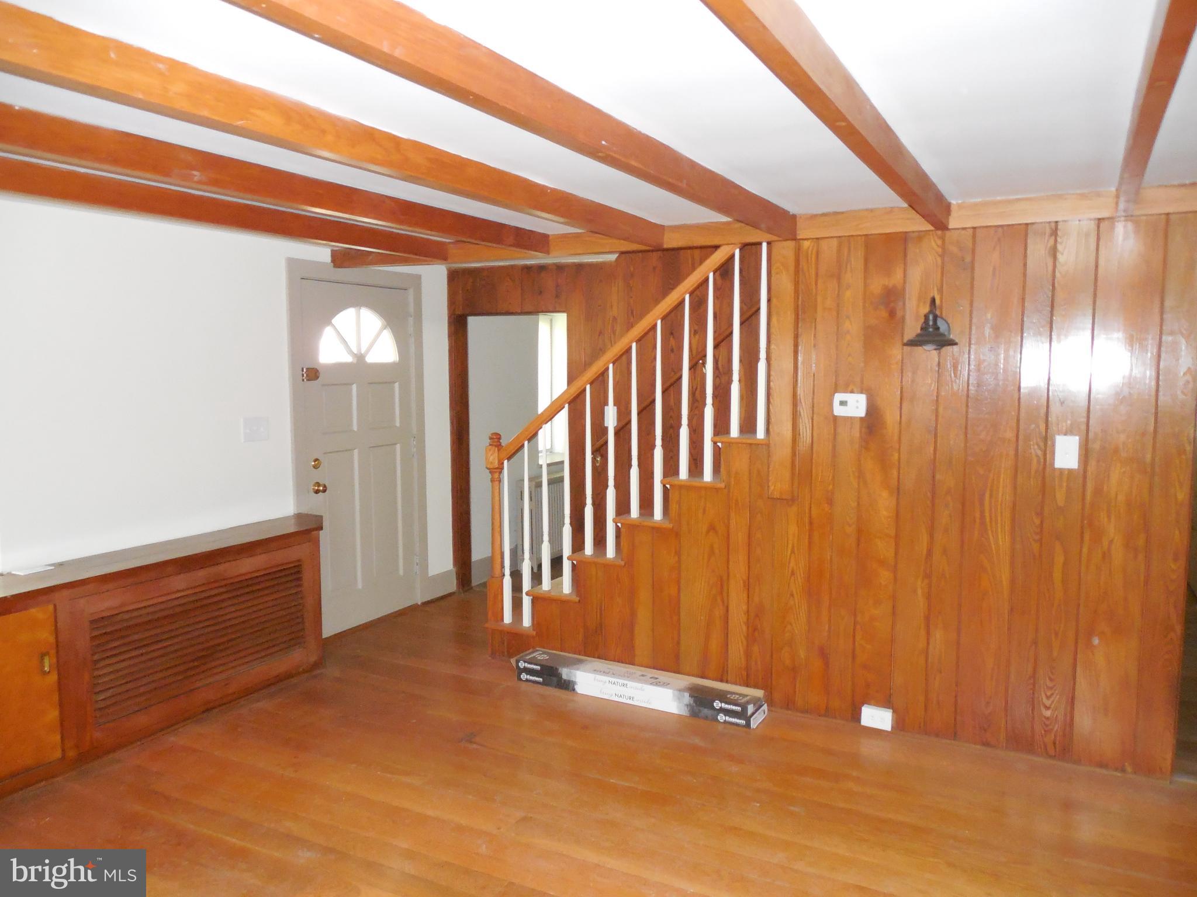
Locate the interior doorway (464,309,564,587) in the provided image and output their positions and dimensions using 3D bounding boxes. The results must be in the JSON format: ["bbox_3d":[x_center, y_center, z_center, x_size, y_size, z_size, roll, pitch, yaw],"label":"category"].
[{"bbox_3d":[-0.506,0.064,5.436,0.803,1.784,0.130,3,6,28],"label":"interior doorway"}]

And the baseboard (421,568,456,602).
[{"bbox_3d":[-1.003,0.876,5.528,0.022,0.153,0.317,3,6,28],"label":"baseboard"}]

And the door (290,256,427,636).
[{"bbox_3d":[-1.310,0.002,4.886,0.073,2.015,1.031,3,6,28],"label":"door"}]

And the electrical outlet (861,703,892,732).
[{"bbox_3d":[1.126,1.091,3.490,0.115,0.076,0.039,3,6,28],"label":"electrical outlet"}]

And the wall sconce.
[{"bbox_3d":[1.225,-0.459,3.176,0.191,0.199,0.238,3,6,28],"label":"wall sconce"}]

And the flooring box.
[{"bbox_3d":[0.159,1.056,3.846,1.153,0.101,0.191,3,6,28],"label":"flooring box"}]

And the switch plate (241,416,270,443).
[{"bbox_3d":[-1.665,-0.092,4.213,0.012,0.118,0.162,3,6,28],"label":"switch plate"}]

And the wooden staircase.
[{"bbox_3d":[0.276,0.065,4.388,1.504,1.971,0.972,3,6,28],"label":"wooden staircase"}]

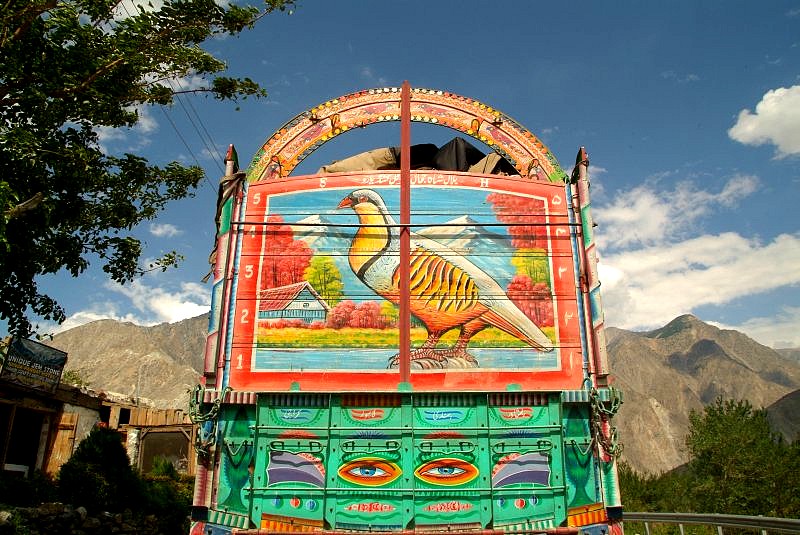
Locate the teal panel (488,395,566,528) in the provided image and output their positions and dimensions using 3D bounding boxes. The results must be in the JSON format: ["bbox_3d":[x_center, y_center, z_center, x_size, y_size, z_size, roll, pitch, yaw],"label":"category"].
[{"bbox_3d":[0.736,1.118,3.500,0.440,0.737,0.060,0,-17,-1],"label":"teal panel"}]

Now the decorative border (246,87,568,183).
[{"bbox_3d":[0.056,-0.894,4.151,2.194,0.725,0.120,0,-17,-1],"label":"decorative border"}]

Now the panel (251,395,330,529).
[{"bbox_3d":[-0.626,1.111,3.477,0.429,0.732,0.060,0,-17,-1],"label":"panel"}]

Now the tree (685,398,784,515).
[{"bbox_3d":[13.379,7.738,23.946,3.793,4.932,3.603,0,-17,-1],"label":"tree"}]

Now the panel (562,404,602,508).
[{"bbox_3d":[1.055,1.098,3.512,0.204,0.576,0.060,0,-17,-1],"label":"panel"}]

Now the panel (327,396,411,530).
[{"bbox_3d":[-0.176,1.116,3.484,0.482,0.739,0.060,0,-17,-1],"label":"panel"}]

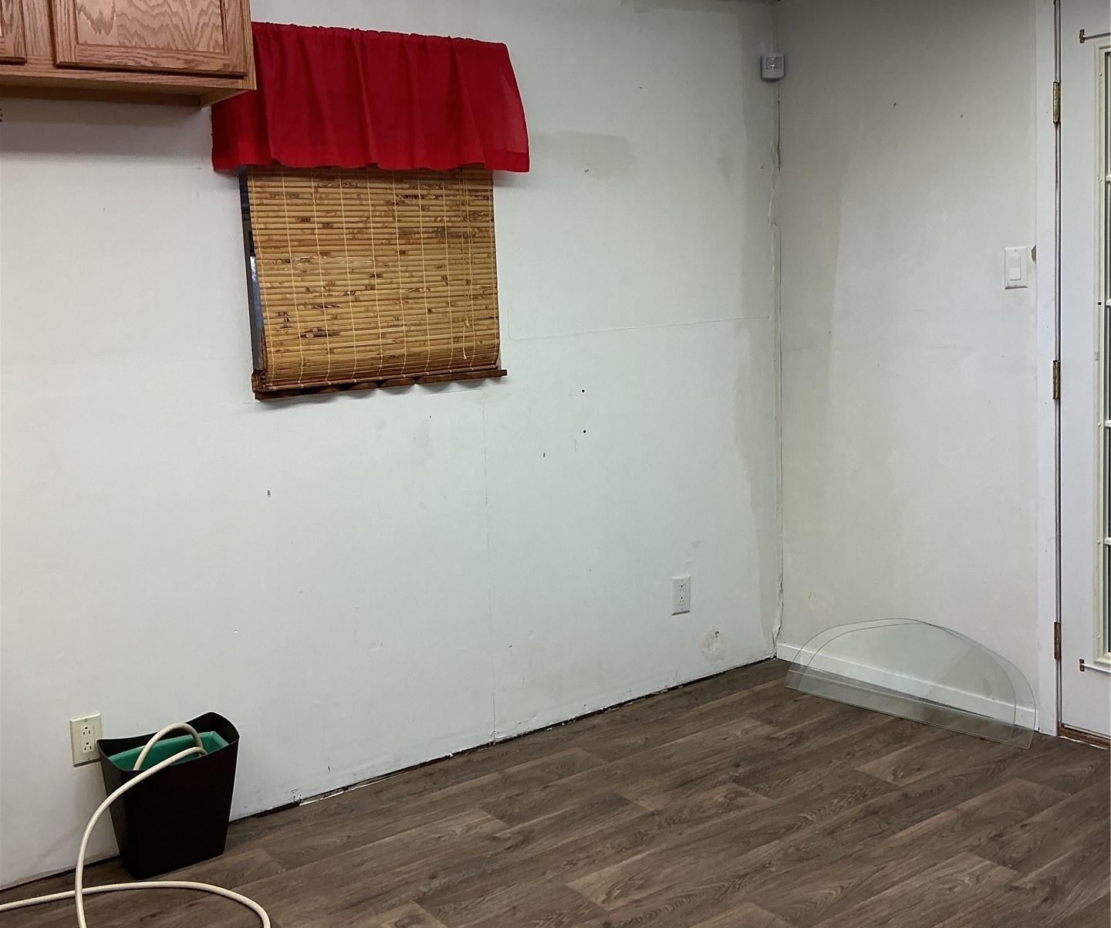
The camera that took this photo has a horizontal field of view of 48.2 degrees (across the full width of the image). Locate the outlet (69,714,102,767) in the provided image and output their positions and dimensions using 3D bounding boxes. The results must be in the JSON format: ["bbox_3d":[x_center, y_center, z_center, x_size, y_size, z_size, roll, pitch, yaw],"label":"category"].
[{"bbox_3d":[-1.123,0.665,2.978,0.070,0.115,0.009,-9,11,-34],"label":"outlet"}]

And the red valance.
[{"bbox_3d":[-0.449,-0.933,3.220,0.890,0.350,0.085,-9,11,-34],"label":"red valance"}]

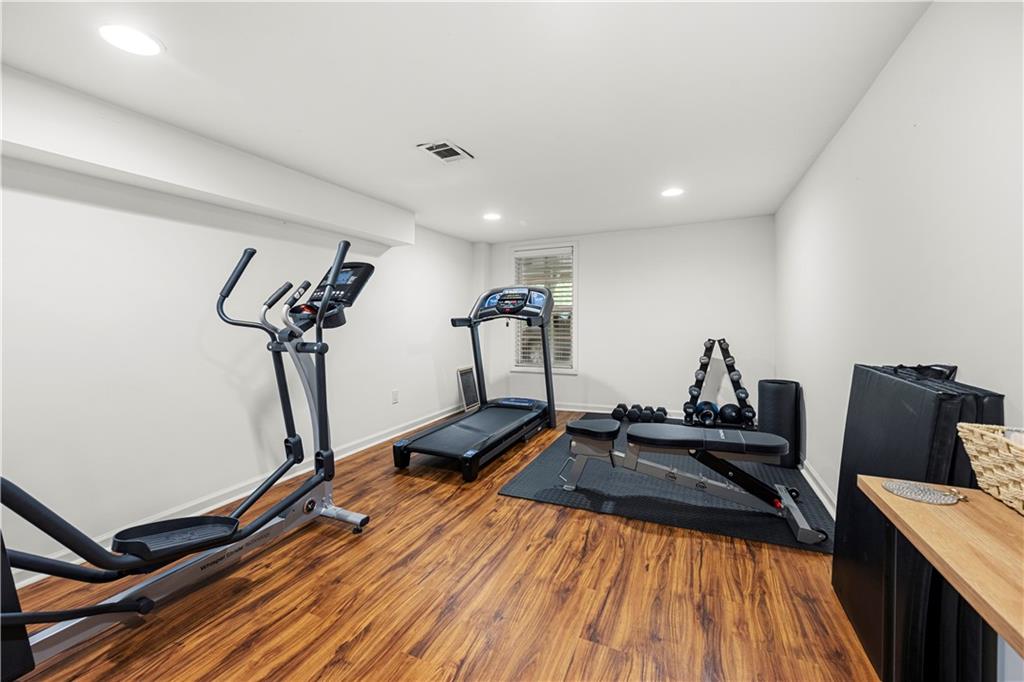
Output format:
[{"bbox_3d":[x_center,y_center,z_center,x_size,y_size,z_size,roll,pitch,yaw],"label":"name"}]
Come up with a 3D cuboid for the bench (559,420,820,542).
[{"bbox_3d":[1.008,0.757,2.442,1.399,0.411,0.549,1,3,25],"label":"bench"}]

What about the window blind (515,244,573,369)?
[{"bbox_3d":[0.383,-0.398,4.881,0.769,1.443,0.056,1,3,25],"label":"window blind"}]

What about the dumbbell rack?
[{"bbox_3d":[2.108,0.419,4.040,0.616,0.886,0.278,1,3,25],"label":"dumbbell rack"}]

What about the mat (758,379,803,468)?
[{"bbox_3d":[2.016,0.614,3.019,0.253,0.608,0.253,1,3,25],"label":"mat"}]

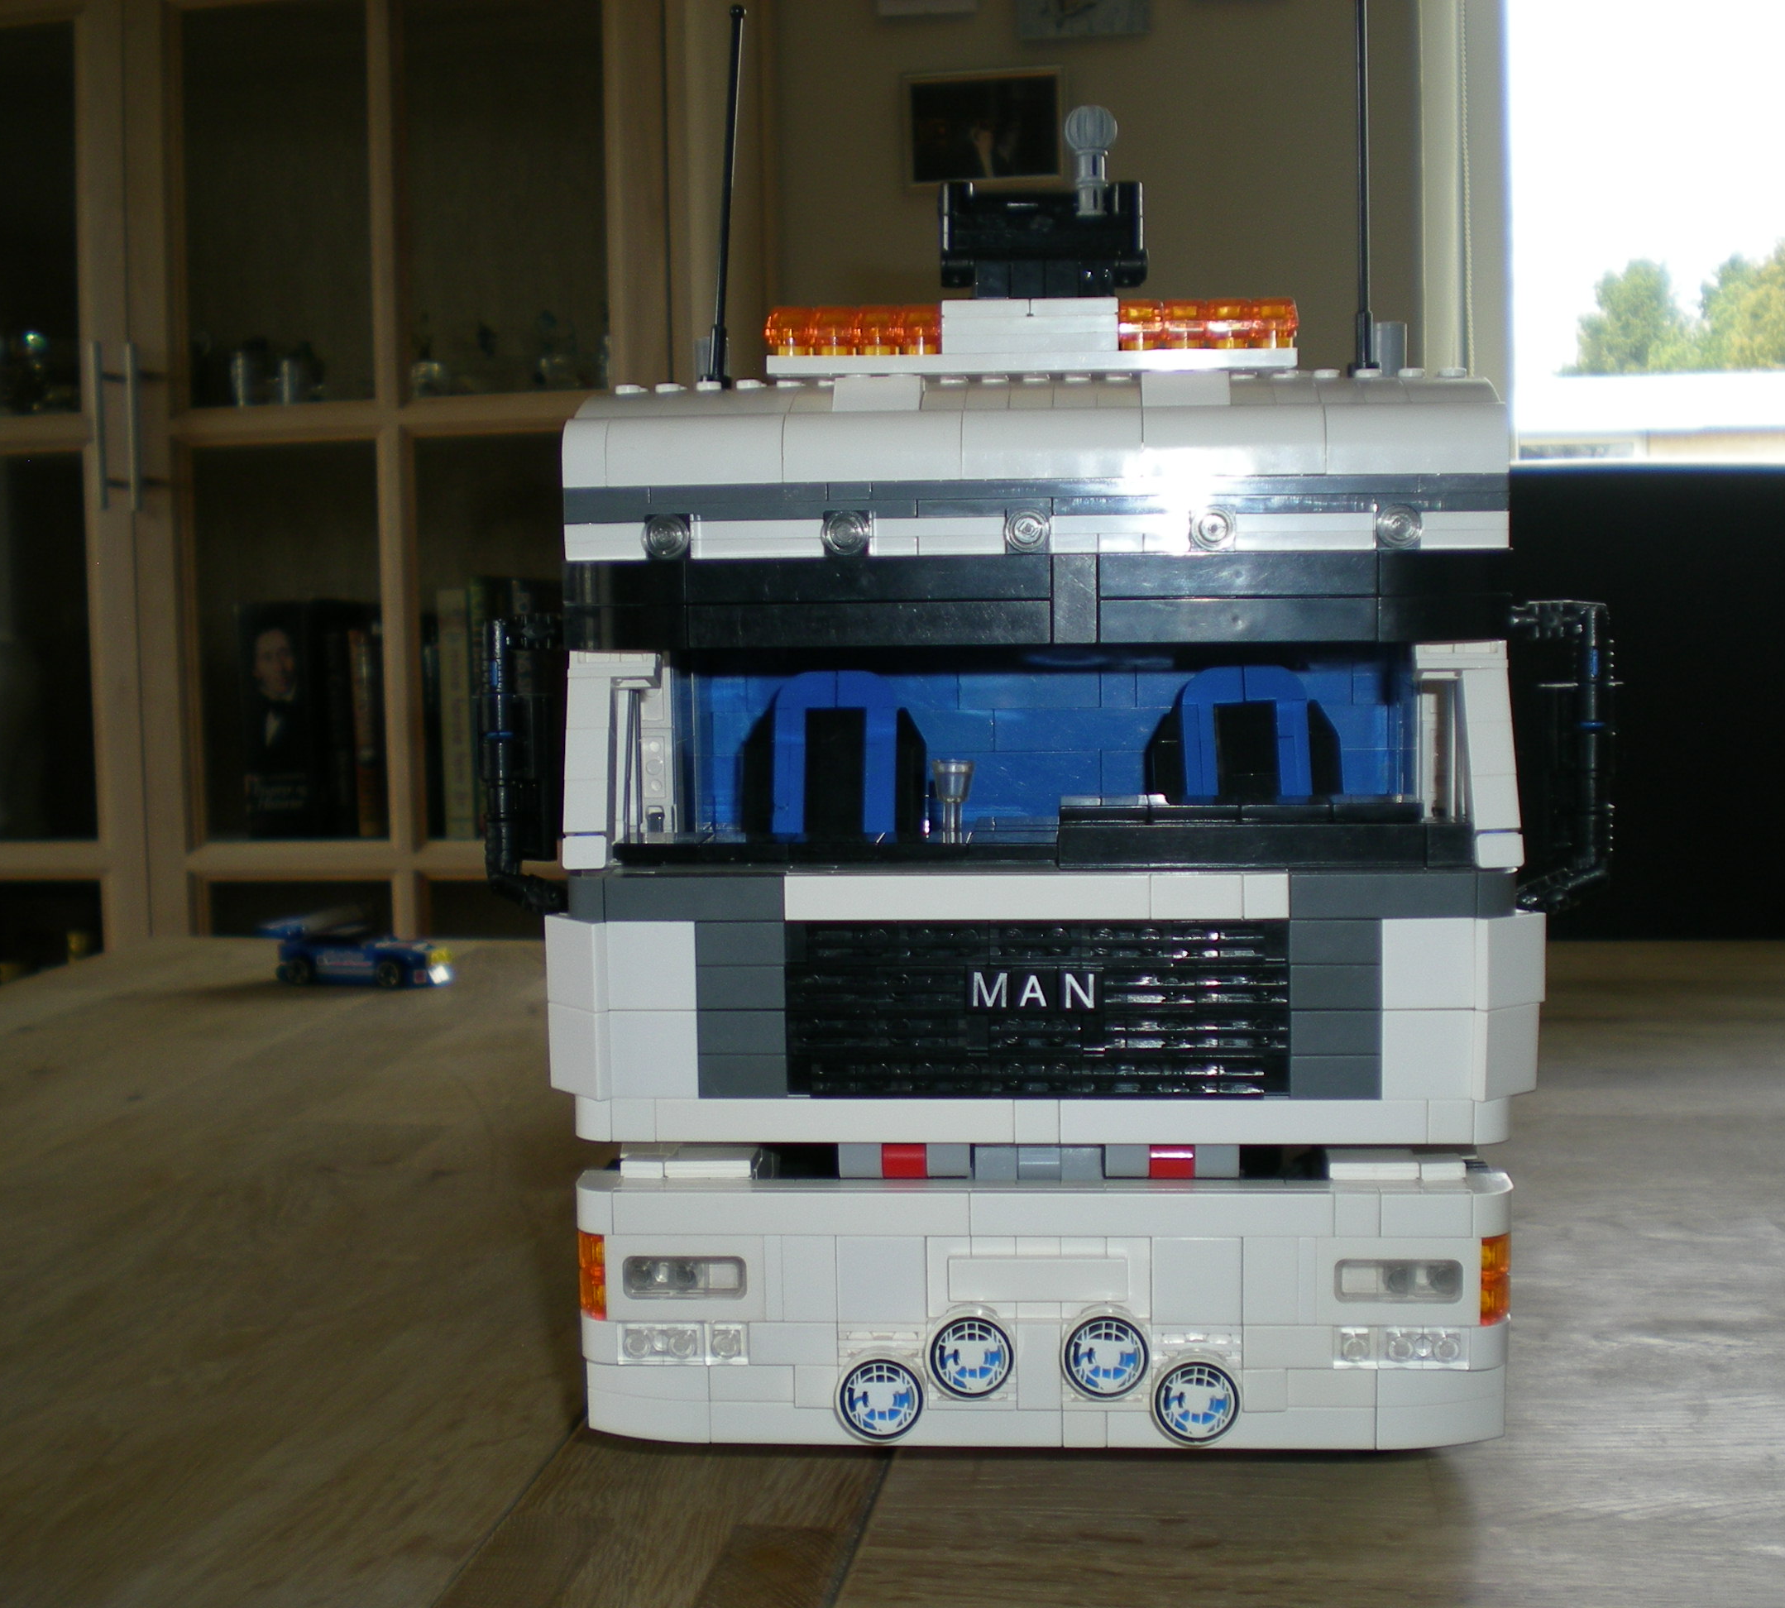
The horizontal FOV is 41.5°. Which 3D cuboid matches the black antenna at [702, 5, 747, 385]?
[{"bbox_3d":[-0.033,-0.120,0.465,0.007,0.074,0.007,4,7,3],"label":"black antenna"}]

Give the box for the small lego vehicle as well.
[{"bbox_3d":[-0.227,0.061,1.000,0.071,0.029,0.032,0,5,14],"label":"small lego vehicle"}]

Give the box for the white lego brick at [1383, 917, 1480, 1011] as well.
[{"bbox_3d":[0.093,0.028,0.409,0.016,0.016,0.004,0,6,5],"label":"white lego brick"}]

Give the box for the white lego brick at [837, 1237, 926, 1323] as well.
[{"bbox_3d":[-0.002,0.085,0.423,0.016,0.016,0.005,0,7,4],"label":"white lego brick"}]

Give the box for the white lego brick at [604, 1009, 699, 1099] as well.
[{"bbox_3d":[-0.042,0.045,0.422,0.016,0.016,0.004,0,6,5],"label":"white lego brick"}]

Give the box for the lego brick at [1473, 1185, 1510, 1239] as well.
[{"bbox_3d":[0.106,0.071,0.417,0.008,0.008,0.014,0,6,4],"label":"lego brick"}]

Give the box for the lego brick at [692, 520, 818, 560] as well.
[{"bbox_3d":[-0.023,-0.048,0.427,0.024,0.006,0.008,0,6,5],"label":"lego brick"}]

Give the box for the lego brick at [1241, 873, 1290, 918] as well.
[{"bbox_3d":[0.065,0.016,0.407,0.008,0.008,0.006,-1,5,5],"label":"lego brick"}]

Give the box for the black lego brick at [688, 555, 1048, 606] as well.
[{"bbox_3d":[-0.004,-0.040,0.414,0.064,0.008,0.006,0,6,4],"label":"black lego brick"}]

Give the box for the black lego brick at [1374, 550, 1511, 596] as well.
[{"bbox_3d":[0.094,-0.039,0.402,0.024,0.008,0.009,-1,5,5],"label":"black lego brick"}]

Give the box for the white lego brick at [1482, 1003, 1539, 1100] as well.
[{"bbox_3d":[0.108,0.043,0.412,0.012,0.016,0.011,0,7,4],"label":"white lego brick"}]

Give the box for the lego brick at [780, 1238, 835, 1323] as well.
[{"bbox_3d":[-0.014,0.084,0.422,0.010,0.016,0.008,-1,5,5],"label":"lego brick"}]

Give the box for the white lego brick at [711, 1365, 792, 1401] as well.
[{"bbox_3d":[-0.025,0.104,0.427,0.016,0.006,0.007,-1,5,6],"label":"white lego brick"}]

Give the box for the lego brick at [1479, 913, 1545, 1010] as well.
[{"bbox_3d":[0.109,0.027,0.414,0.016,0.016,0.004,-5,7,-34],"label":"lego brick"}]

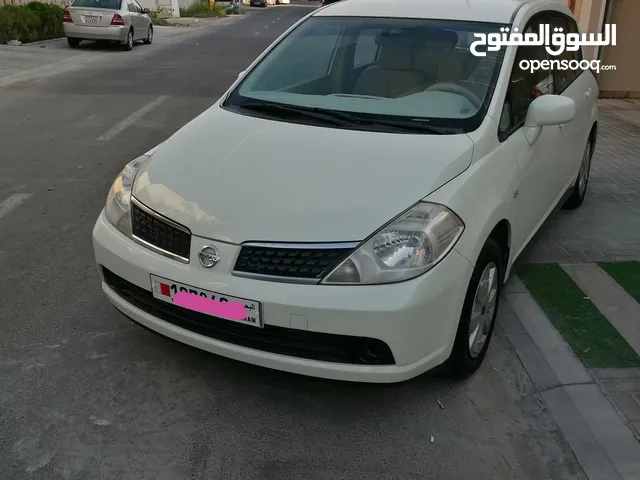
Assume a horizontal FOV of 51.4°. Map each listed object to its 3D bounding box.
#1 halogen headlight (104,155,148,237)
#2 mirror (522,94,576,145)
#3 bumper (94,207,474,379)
[{"bbox_3d":[-0.793,-0.218,2.940,0.345,0.250,0.485,11,23,27],"label":"halogen headlight"},{"bbox_3d":[1.066,-0.549,3.057,0.215,0.235,0.160,11,23,27],"label":"mirror"},{"bbox_3d":[-0.284,0.165,2.719,1.660,0.490,0.565,11,23,27],"label":"bumper"}]

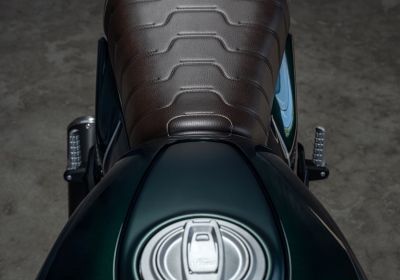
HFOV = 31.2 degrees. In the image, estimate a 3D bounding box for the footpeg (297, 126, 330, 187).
[{"bbox_3d":[0.216,0.033,1.360,0.066,0.100,0.085,0,43,0],"label":"footpeg"}]

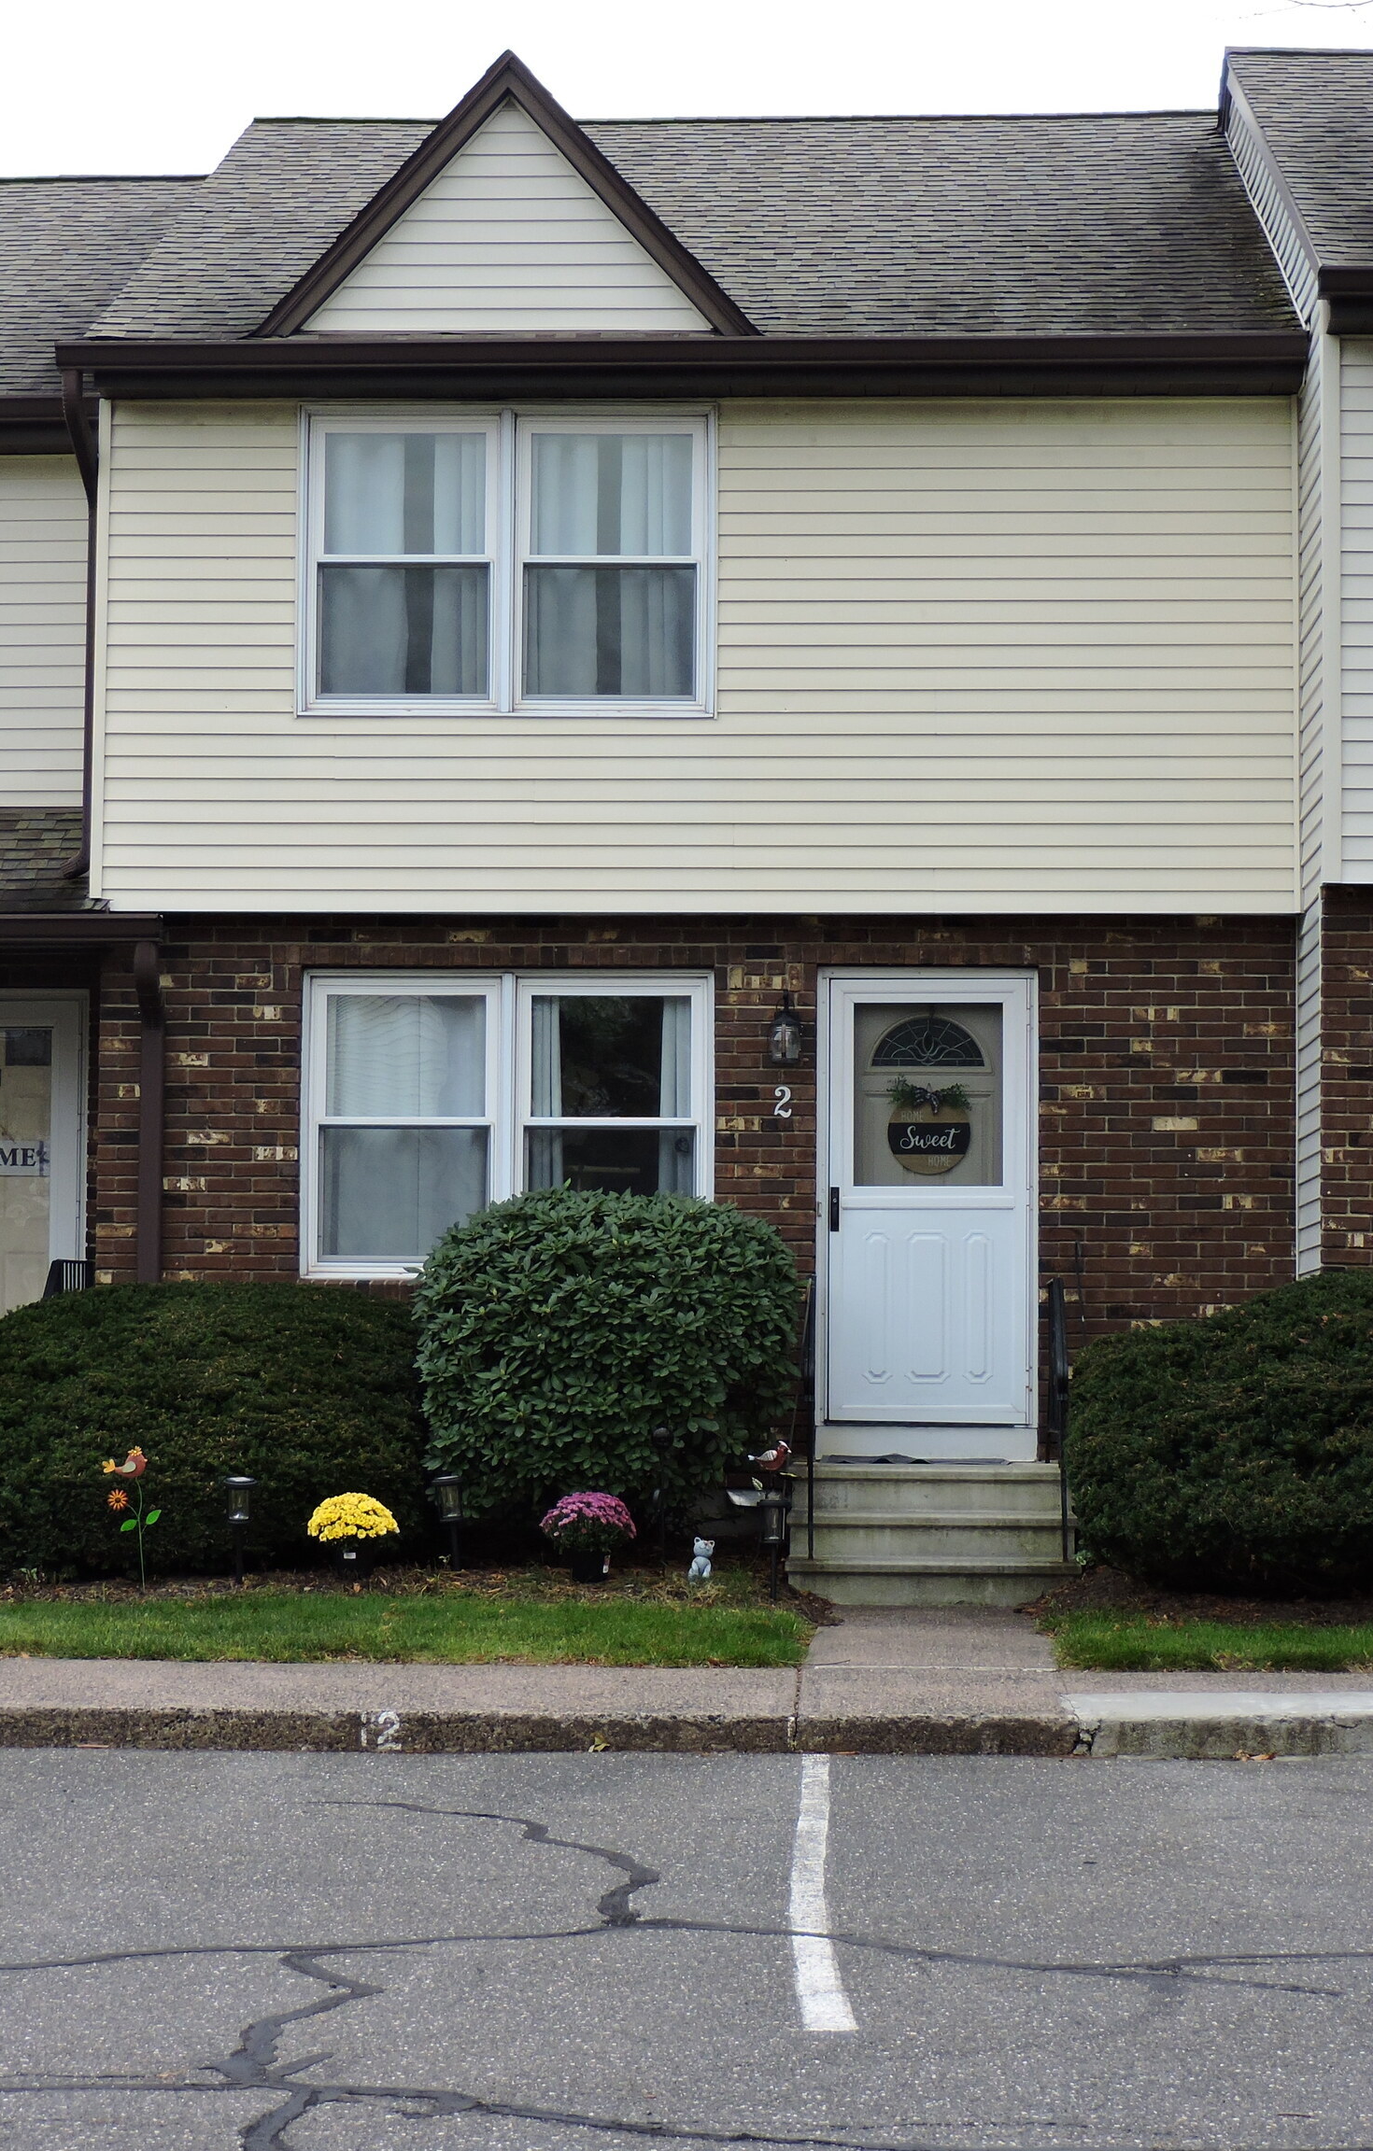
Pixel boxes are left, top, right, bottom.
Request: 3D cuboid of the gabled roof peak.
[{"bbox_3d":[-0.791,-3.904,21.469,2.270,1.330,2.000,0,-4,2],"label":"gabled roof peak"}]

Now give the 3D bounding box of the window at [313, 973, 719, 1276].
[{"bbox_3d":[-0.812,0.223,20.630,1.860,1.380,0.130,0,-4,2],"label":"window"}]

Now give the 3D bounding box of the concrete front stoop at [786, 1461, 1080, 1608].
[{"bbox_3d":[1.057,1.992,19.810,1.245,0.560,1.500,0,-4,2],"label":"concrete front stoop"}]

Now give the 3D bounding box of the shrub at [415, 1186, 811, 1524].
[{"bbox_3d":[-0.331,1.230,19.500,1.640,1.500,1.500,0,-4,2],"label":"shrub"}]

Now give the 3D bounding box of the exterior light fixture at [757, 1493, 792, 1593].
[{"bbox_3d":[0.359,1.906,18.500,0.140,0.420,0.140,0,-4,2],"label":"exterior light fixture"}]

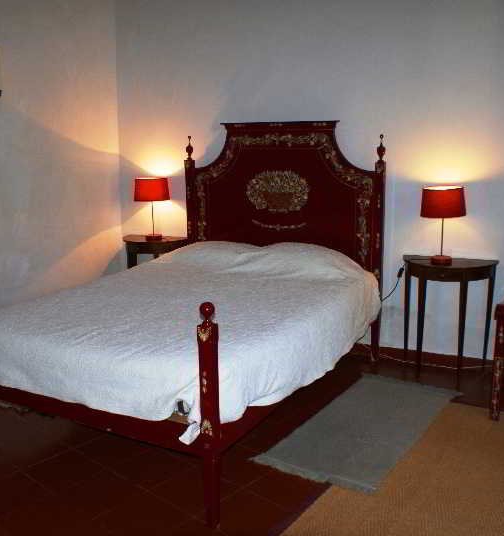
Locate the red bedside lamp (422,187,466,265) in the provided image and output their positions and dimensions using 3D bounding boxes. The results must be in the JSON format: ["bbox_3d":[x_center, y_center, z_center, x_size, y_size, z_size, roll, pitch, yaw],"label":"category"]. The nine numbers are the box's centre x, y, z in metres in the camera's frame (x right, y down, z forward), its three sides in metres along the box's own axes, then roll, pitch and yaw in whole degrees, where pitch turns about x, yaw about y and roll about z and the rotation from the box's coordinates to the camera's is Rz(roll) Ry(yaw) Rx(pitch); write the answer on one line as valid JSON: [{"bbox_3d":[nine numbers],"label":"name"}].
[{"bbox_3d":[1.210,-0.267,3.796,0.292,0.480,0.292,5,13,25],"label":"red bedside lamp"}]

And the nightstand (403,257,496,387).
[{"bbox_3d":[1.241,0.340,3.913,0.600,0.757,0.320,5,13,25],"label":"nightstand"}]

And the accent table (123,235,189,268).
[{"bbox_3d":[-0.834,0.150,5.012,0.600,0.757,0.310,5,13,25],"label":"accent table"}]

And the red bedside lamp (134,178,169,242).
[{"bbox_3d":[-0.818,-0.480,4.953,0.292,0.500,0.292,-1,11,0],"label":"red bedside lamp"}]

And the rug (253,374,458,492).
[{"bbox_3d":[0.644,0.848,3.324,0.635,0.012,1.310,7,14,33],"label":"rug"}]

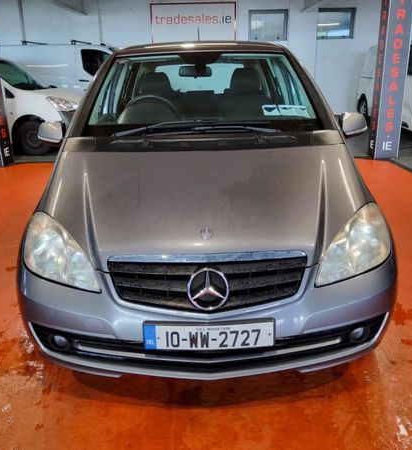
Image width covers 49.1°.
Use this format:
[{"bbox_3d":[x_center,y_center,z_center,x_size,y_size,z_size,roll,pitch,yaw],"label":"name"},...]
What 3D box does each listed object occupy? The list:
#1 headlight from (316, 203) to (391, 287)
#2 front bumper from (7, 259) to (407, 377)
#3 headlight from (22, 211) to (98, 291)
[{"bbox_3d":[0.647,0.078,2.022,0.390,0.265,0.390,-2,19,0],"label":"headlight"},{"bbox_3d":[0.010,0.358,2.016,1.740,0.410,0.480,-2,19,0],"label":"front bumper"},{"bbox_3d":[-0.643,0.117,2.021,0.390,0.265,0.390,-2,19,0],"label":"headlight"}]

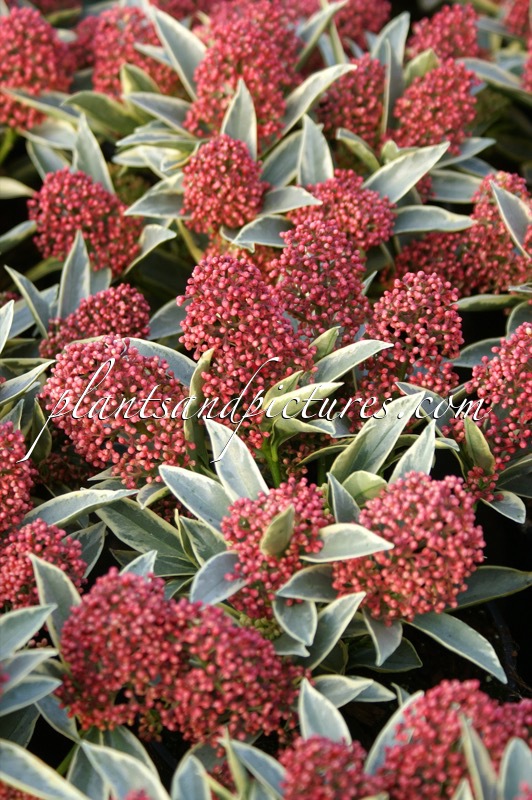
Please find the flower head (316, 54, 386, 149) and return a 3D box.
[{"bbox_3d":[0.057,-0.196,1.310,0.049,0.062,0.049,0,36,0],"label":"flower head"}]

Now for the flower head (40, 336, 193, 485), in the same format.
[{"bbox_3d":[-0.076,0.006,1.010,0.077,0.076,0.074,0,35,0],"label":"flower head"}]

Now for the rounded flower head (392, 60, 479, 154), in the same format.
[{"bbox_3d":[0.103,-0.178,1.220,0.054,0.058,0.054,0,35,0],"label":"rounded flower head"}]

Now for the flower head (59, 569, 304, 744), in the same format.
[{"bbox_3d":[-0.035,0.105,0.820,0.102,0.068,0.068,11,37,16],"label":"flower head"}]

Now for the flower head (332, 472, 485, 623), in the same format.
[{"bbox_3d":[0.063,0.065,0.880,0.066,0.064,0.066,0,35,0],"label":"flower head"}]

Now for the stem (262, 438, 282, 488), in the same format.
[{"bbox_3d":[0.004,0.035,1.110,0.007,0.036,0.007,-15,35,0],"label":"stem"}]

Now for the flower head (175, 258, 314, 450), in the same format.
[{"bbox_3d":[-0.011,-0.026,1.050,0.072,0.103,0.070,0,35,0],"label":"flower head"}]

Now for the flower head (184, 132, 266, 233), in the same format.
[{"bbox_3d":[-0.026,-0.133,1.230,0.051,0.061,0.051,0,36,0],"label":"flower head"}]

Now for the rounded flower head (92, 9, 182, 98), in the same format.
[{"bbox_3d":[-0.081,-0.220,1.270,0.058,0.060,0.058,0,35,0],"label":"rounded flower head"}]

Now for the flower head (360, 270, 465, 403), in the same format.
[{"bbox_3d":[0.077,-0.034,1.060,0.055,0.070,0.055,0,35,0],"label":"flower head"}]

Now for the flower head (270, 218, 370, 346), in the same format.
[{"bbox_3d":[0.029,-0.061,1.050,0.053,0.066,0.053,0,35,0],"label":"flower head"}]

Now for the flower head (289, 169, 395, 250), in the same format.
[{"bbox_3d":[0.043,-0.104,1.120,0.060,0.056,0.060,0,35,0],"label":"flower head"}]

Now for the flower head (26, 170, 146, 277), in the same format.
[{"bbox_3d":[-0.108,-0.106,1.190,0.067,0.061,0.062,0,36,0],"label":"flower head"}]

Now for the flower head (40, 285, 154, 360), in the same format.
[{"bbox_3d":[-0.092,-0.039,1.080,0.059,0.055,0.058,0,35,0],"label":"flower head"}]

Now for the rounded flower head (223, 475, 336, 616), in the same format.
[{"bbox_3d":[0.005,0.071,0.965,0.054,0.068,0.054,0,36,0],"label":"rounded flower head"}]

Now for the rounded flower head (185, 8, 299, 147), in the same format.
[{"bbox_3d":[-0.016,-0.215,1.330,0.074,0.092,0.066,0,36,0],"label":"rounded flower head"}]

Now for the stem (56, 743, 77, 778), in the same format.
[{"bbox_3d":[-0.092,0.166,0.920,0.006,0.026,0.006,32,32,0],"label":"stem"}]

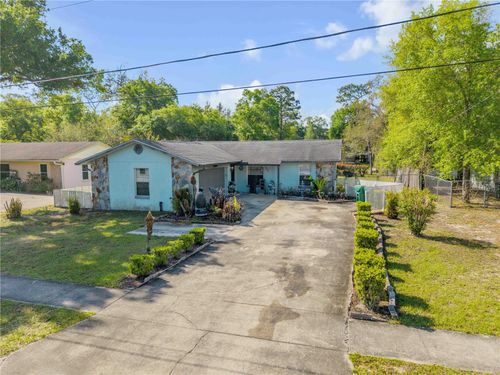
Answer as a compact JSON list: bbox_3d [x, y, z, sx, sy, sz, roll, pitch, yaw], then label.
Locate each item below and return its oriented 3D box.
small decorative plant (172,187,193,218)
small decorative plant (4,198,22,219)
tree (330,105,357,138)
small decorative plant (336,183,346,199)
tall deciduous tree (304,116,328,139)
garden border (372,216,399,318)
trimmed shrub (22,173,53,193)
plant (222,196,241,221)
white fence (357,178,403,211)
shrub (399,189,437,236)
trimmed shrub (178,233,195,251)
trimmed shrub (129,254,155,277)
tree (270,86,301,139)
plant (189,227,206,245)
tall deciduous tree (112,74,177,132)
[{"bbox_3d":[-3.419,0.798,17.489,0.950,1.400,0.900,0,6,0],"label":"small decorative plant"},{"bbox_3d":[-11.675,1.041,17.060,0.560,0.830,0.550,2,7,17],"label":"small decorative plant"},{"bbox_3d":[13.552,-6.812,49.561,4.800,9.914,4.800,0,6,0],"label":"tree"},{"bbox_3d":[6.151,0.206,23.242,0.620,1.000,0.600,2,7,17],"label":"small decorative plant"},{"bbox_3d":[15.409,-11.537,80.579,5.307,9.304,5.307,1,8,18],"label":"tall deciduous tree"},{"bbox_3d":[4.364,1.957,11.630,0.350,0.200,9.677,1,7,17],"label":"garden border"},{"bbox_3d":[-16.620,-0.370,26.998,2.000,1.500,1.250,1,8,18],"label":"trimmed shrub"},{"bbox_3d":[-0.849,0.972,16.097,0.800,1.150,0.800,1,8,18],"label":"plant"},{"bbox_3d":[8.095,0.478,21.543,2.400,1.200,4.200,2,6,17],"label":"white fence"},{"bbox_3d":[6.381,0.940,13.123,1.350,1.750,1.300,1,8,18],"label":"shrub"},{"bbox_3d":[-2.074,1.865,11.476,0.550,0.520,0.500,2,6,17],"label":"trimmed shrub"},{"bbox_3d":[-3.011,2.093,9.578,0.520,0.540,0.500,3,7,20],"label":"trimmed shrub"},{"bbox_3d":[6.348,-11.125,62.840,4.900,13.774,4.700,2,7,17],"label":"tree"},{"bbox_3d":[-1.877,1.701,12.674,0.600,0.620,0.580,-1,7,0],"label":"plant"},{"bbox_3d":[-13.314,-7.723,43.435,8.000,12.992,8.000,0,6,0],"label":"tall deciduous tree"}]

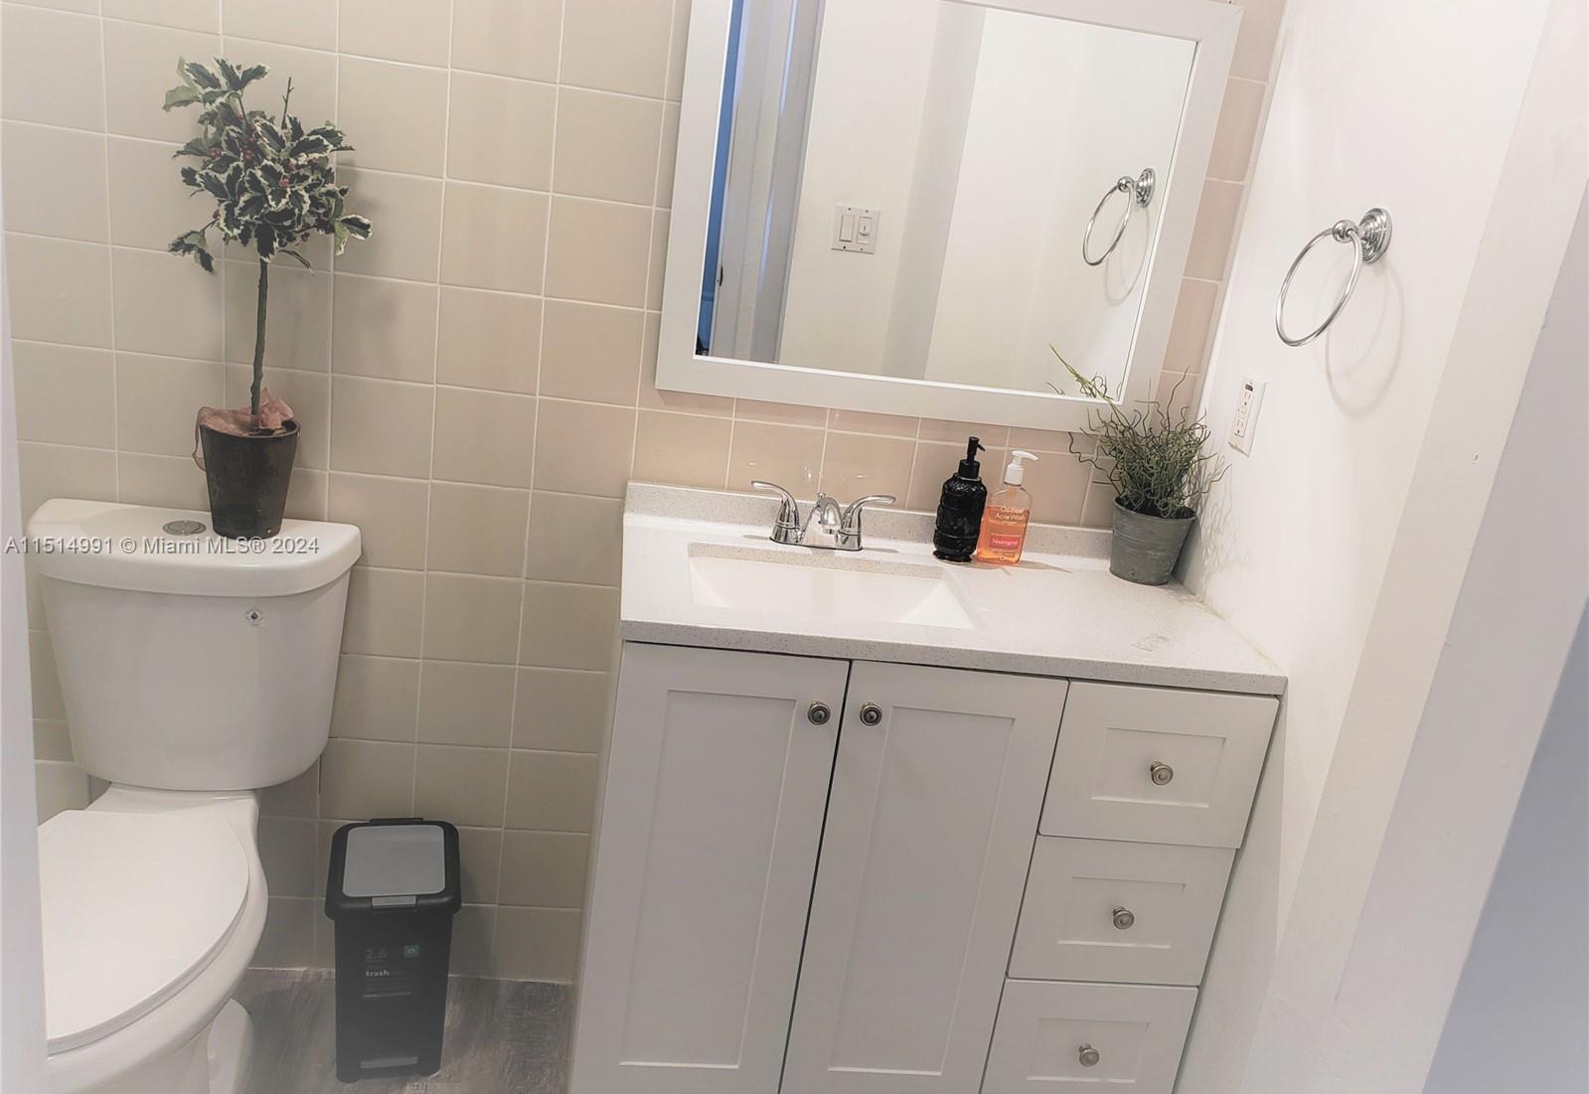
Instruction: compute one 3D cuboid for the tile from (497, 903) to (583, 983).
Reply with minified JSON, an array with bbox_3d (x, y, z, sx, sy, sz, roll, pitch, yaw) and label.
[{"bbox_3d":[-0.465,0.720,2.179,0.152,0.152,0.010,5,17,-10],"label":"tile"}]

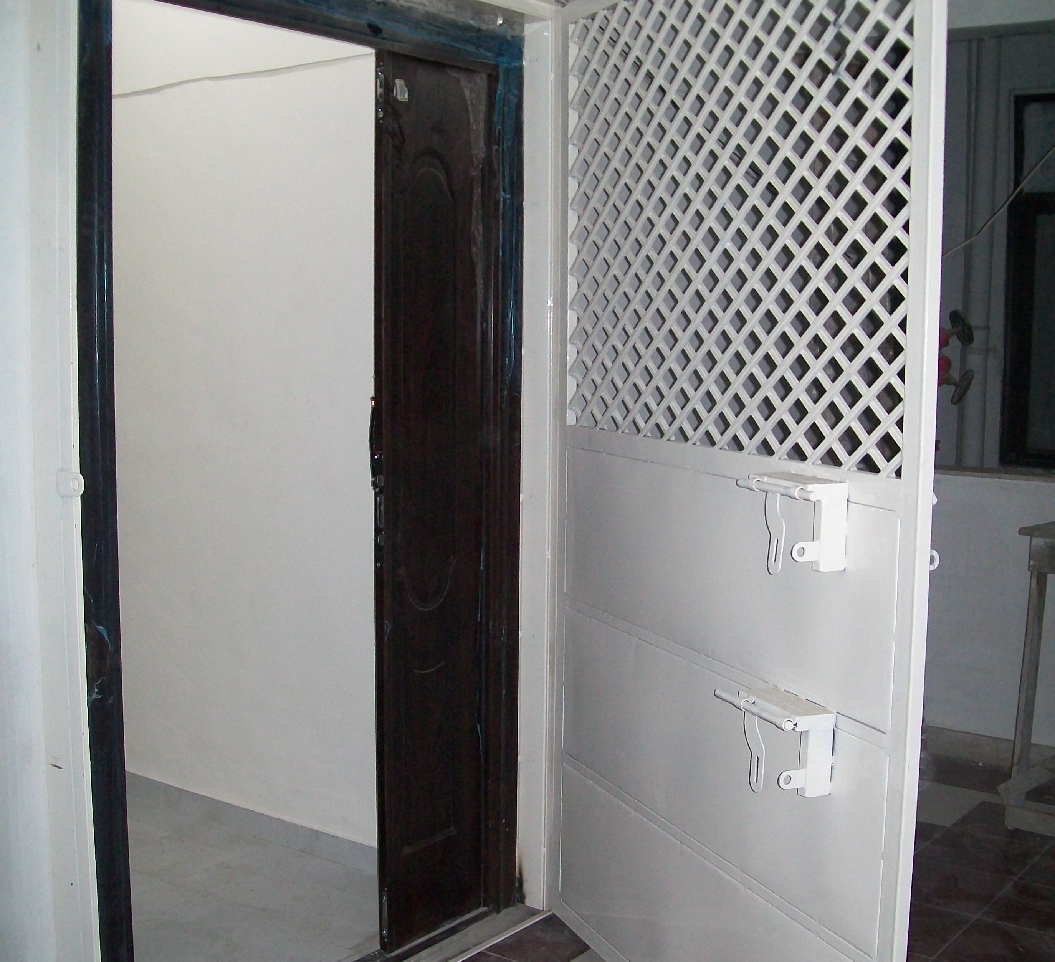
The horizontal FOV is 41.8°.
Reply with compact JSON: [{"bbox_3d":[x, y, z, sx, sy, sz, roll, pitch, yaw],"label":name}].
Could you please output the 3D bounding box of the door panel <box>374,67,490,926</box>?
[{"bbox_3d":[-0.225,0.061,3.269,0.041,2.093,0.375,5,8,37],"label":"door panel"}]

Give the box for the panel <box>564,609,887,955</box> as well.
[{"bbox_3d":[0.355,0.560,2.865,0.030,0.372,1.270,-2,7,-23],"label":"panel"}]

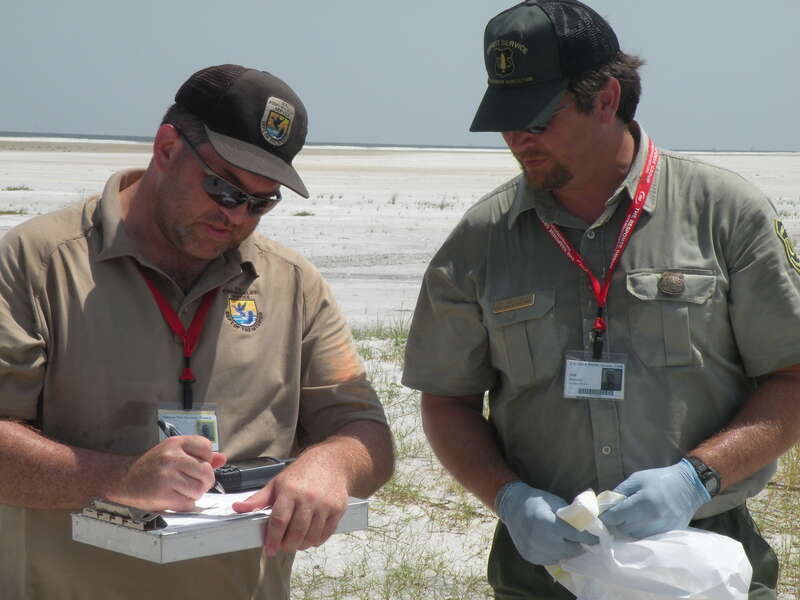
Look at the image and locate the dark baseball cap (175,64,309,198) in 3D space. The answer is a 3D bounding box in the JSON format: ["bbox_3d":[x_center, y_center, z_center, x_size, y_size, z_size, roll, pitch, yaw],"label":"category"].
[{"bbox_3d":[-0.201,-0.252,3.610,0.170,0.140,0.265,21,11,-38],"label":"dark baseball cap"}]

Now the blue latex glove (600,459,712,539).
[{"bbox_3d":[0.354,0.280,3.550,0.158,0.100,0.083,-24,-25,-20],"label":"blue latex glove"}]

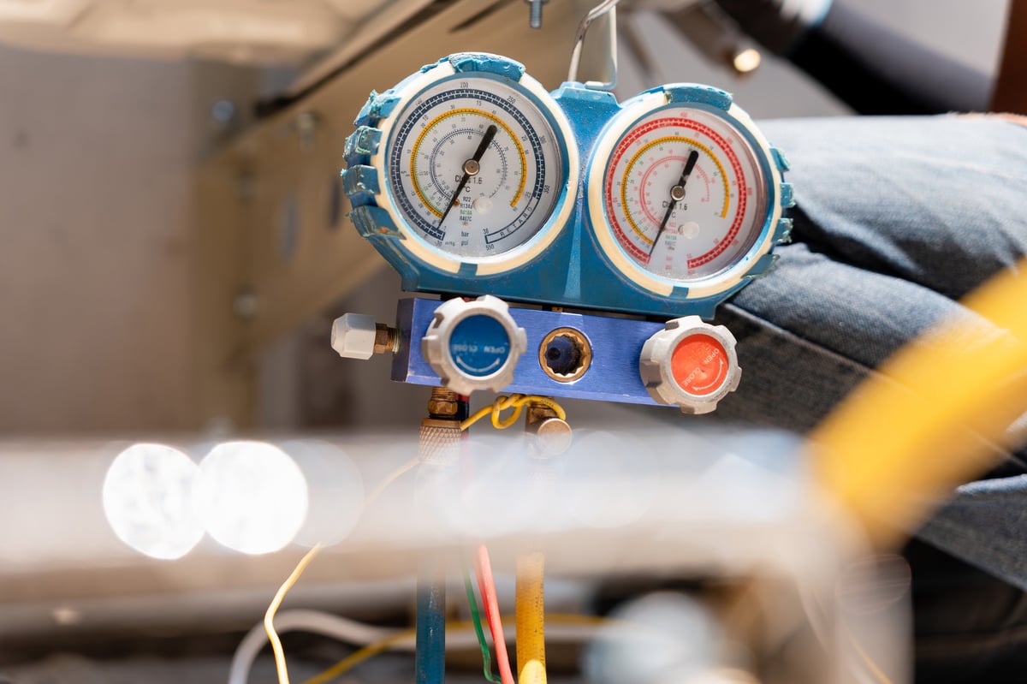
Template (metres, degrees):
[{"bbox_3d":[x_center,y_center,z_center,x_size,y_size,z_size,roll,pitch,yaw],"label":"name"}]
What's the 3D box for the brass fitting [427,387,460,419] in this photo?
[{"bbox_3d":[-0.029,0.025,0.649,0.013,0.013,0.013,6,2,-15],"label":"brass fitting"}]

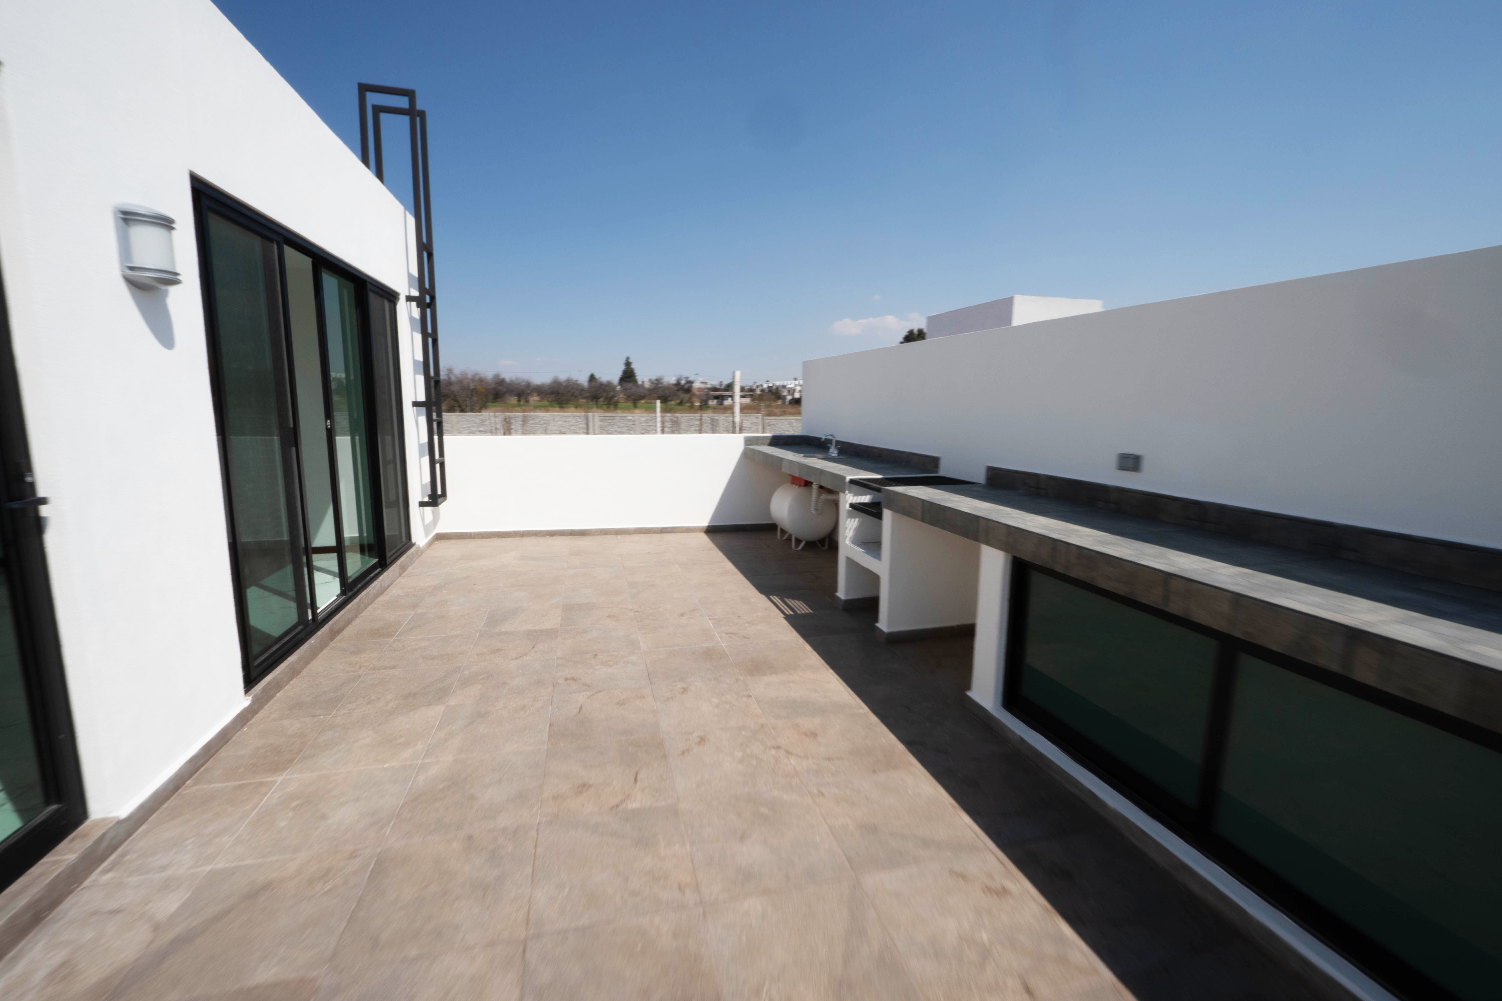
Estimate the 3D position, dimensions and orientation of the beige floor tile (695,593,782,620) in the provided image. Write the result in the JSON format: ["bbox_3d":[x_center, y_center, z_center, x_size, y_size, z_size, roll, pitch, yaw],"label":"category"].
[{"bbox_3d":[-0.111,0.713,4.250,0.450,0.010,0.452,-1,9,-15],"label":"beige floor tile"}]

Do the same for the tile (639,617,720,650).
[{"bbox_3d":[-0.431,0.790,3.704,0.450,0.010,0.452,-1,9,-15],"label":"tile"}]

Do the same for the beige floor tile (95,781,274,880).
[{"bbox_3d":[-1.769,1.027,1.966,0.329,0.010,0.452,-1,9,-15],"label":"beige floor tile"}]

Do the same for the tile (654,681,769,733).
[{"bbox_3d":[-0.205,0.937,2.875,0.450,0.010,0.450,-1,9,-15],"label":"tile"}]

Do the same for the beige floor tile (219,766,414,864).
[{"bbox_3d":[-1.393,1.021,2.065,0.450,0.010,0.452,-1,9,-15],"label":"beige floor tile"}]

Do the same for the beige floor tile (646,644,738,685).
[{"bbox_3d":[-0.320,0.866,3.310,0.450,0.010,0.450,-1,9,-15],"label":"beige floor tile"}]

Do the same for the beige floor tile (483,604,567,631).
[{"bbox_3d":[-1.417,0.736,3.907,0.450,0.010,0.452,-1,9,-15],"label":"beige floor tile"}]

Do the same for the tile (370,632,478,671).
[{"bbox_3d":[-1.766,0.825,3.420,0.446,0.012,0.446,-1,9,-15],"label":"tile"}]

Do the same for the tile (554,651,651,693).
[{"bbox_3d":[-0.752,0.867,3.157,0.450,0.010,0.452,-1,9,-15],"label":"tile"}]

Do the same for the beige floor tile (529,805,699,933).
[{"bbox_3d":[-0.419,1.097,1.899,0.451,0.012,0.447,-1,9,-15],"label":"beige floor tile"}]

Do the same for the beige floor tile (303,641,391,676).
[{"bbox_3d":[-2.136,0.831,3.324,0.302,0.012,0.446,-1,9,-15],"label":"beige floor tile"}]

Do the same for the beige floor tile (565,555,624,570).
[{"bbox_3d":[-1.336,0.519,5.367,0.450,0.010,0.450,-1,9,-15],"label":"beige floor tile"}]

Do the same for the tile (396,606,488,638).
[{"bbox_3d":[-1.871,0.750,3.833,0.450,0.010,0.450,-1,9,-15],"label":"tile"}]

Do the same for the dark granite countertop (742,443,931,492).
[{"bbox_3d":[0.623,-0.308,5.475,0.731,0.110,2.705,-1,9,-15],"label":"dark granite countertop"}]

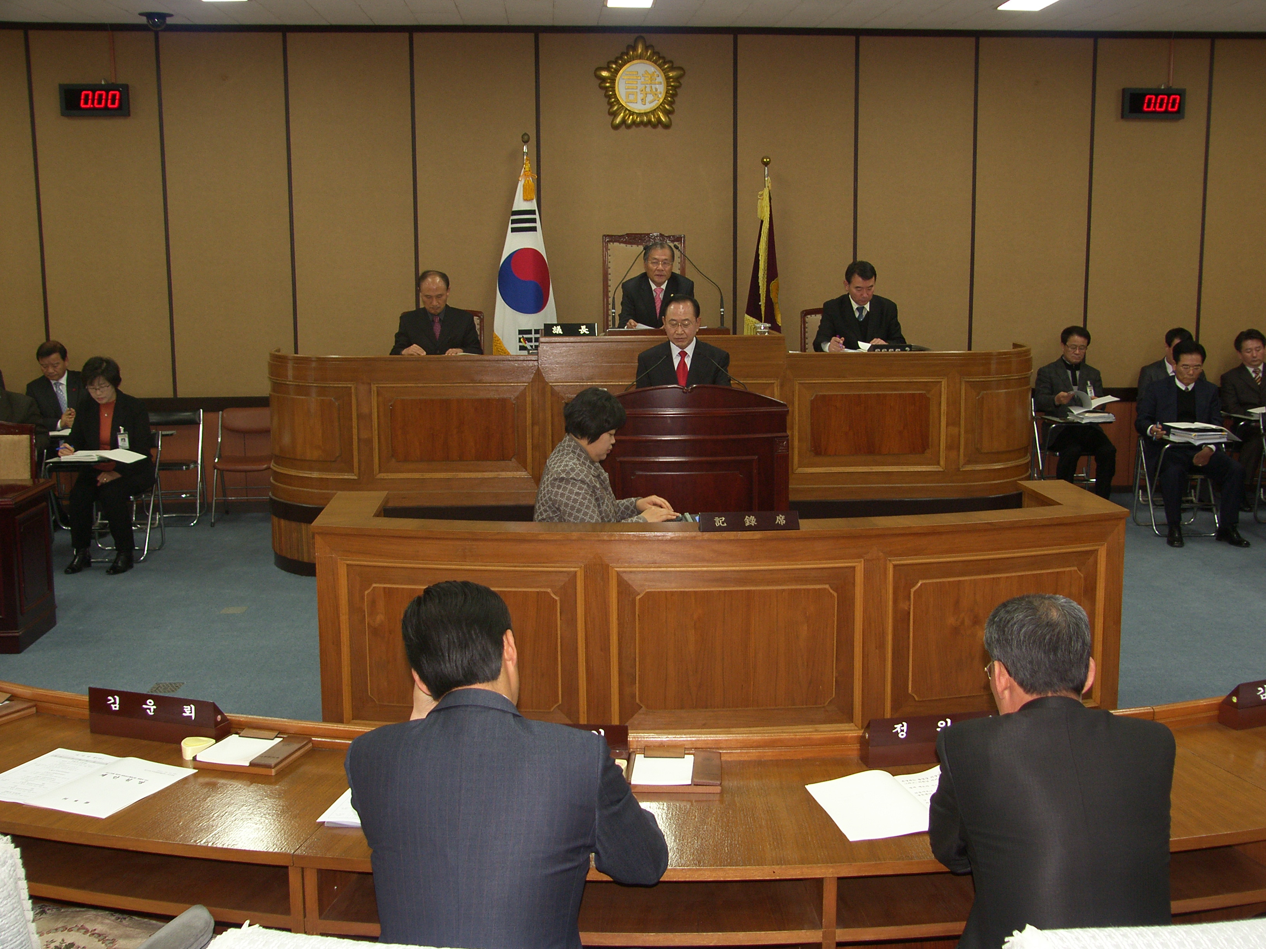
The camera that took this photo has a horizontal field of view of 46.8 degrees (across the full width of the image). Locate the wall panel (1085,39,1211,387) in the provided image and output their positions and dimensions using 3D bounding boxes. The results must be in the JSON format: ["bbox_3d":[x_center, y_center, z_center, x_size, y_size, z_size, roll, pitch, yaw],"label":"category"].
[{"bbox_3d":[3.787,-1.902,10.761,0.840,2.540,0.050,-1,8,-4],"label":"wall panel"}]

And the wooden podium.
[{"bbox_3d":[0.230,0.150,7.105,0.960,1.218,0.580,-1,8,-4],"label":"wooden podium"}]

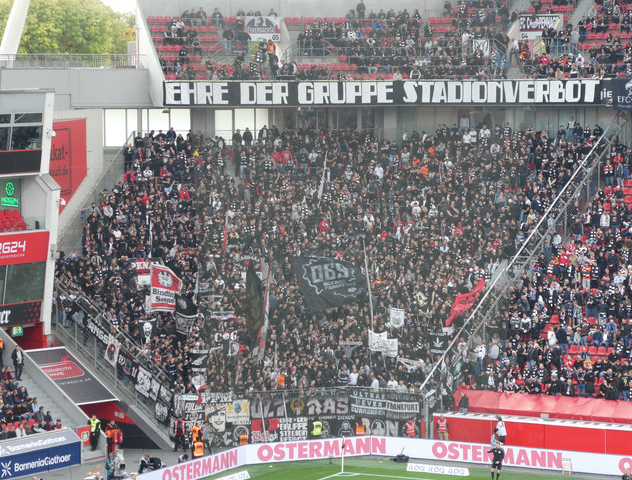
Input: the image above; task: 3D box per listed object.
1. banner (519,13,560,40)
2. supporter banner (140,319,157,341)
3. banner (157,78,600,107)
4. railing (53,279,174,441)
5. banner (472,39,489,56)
[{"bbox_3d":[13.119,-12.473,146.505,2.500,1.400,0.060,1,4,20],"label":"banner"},{"bbox_3d":[-8.509,4.608,126.800,0.860,1.200,0.080,-2,4,-22],"label":"supporter banner"},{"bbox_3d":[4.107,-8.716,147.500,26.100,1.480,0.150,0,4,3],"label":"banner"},{"bbox_3d":[-9.780,5.901,121.012,0.300,6.900,8.900,-3,5,-44],"label":"railing"},{"bbox_3d":[9.504,-11.189,145.083,1.060,1.060,0.050,1,4,14],"label":"banner"}]

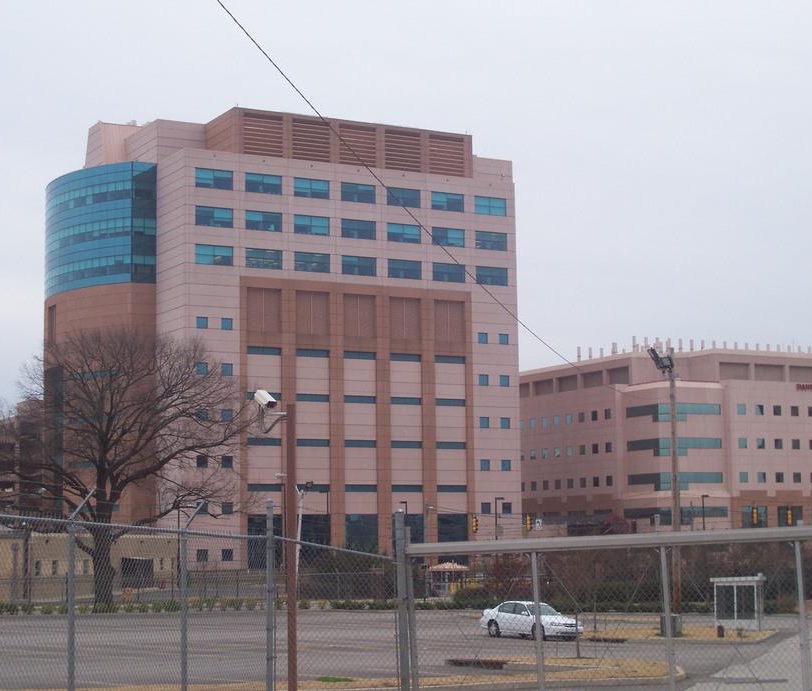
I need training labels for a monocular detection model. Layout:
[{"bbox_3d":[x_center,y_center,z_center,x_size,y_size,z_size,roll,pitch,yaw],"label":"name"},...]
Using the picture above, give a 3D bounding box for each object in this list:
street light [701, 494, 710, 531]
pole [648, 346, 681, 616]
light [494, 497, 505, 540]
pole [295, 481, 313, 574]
[{"bbox_3d":[34.011,21.511,194.836,1.000,9.228,0.400,0,-7,-10],"label":"street light"},{"bbox_3d":[10.310,5.695,68.796,1.100,11.389,1.200,-6,-9,38],"label":"pole"},{"bbox_3d":[10.284,20.961,186.891,1.050,9.074,0.400,0,-7,-10],"label":"light"},{"bbox_3d":[-6.563,12.295,106.304,1.100,7.756,0.600,3,-7,0],"label":"pole"}]

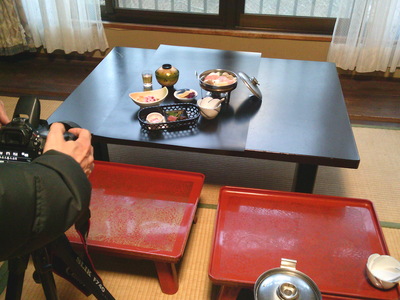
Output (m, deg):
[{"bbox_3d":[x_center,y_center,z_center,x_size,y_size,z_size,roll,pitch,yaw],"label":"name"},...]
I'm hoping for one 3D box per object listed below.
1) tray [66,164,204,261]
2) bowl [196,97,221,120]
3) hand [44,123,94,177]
[{"bbox_3d":[-0.289,0.200,1.438,0.553,0.034,0.412,6,37,8],"label":"tray"},{"bbox_3d":[0.048,-0.166,1.654,0.108,0.066,0.102,6,37,8],"label":"bowl"},{"bbox_3d":[-0.248,-0.001,0.740,0.095,0.090,0.115,12,38,16],"label":"hand"}]

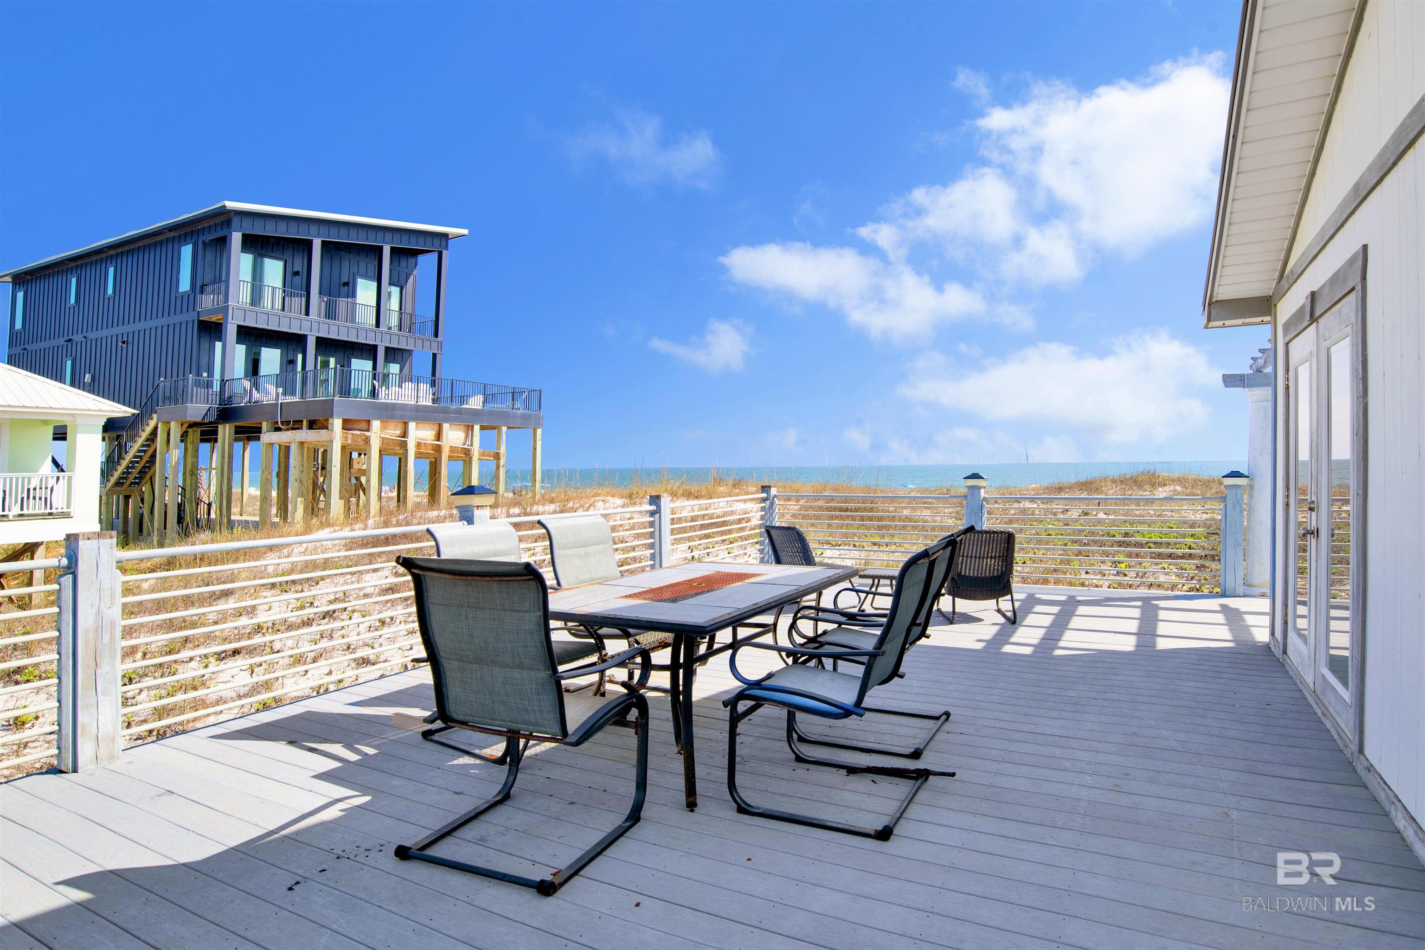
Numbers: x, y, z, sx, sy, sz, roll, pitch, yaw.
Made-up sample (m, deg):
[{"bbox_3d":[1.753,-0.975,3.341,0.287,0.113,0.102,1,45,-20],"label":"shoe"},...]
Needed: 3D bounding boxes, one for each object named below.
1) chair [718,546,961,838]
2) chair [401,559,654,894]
[{"bbox_3d":[0.538,0.784,2.875,0.760,1.040,0.630,0,1,29],"label":"chair"},{"bbox_3d":[-0.656,0.798,2.558,0.630,1.040,0.760,0,1,21],"label":"chair"}]

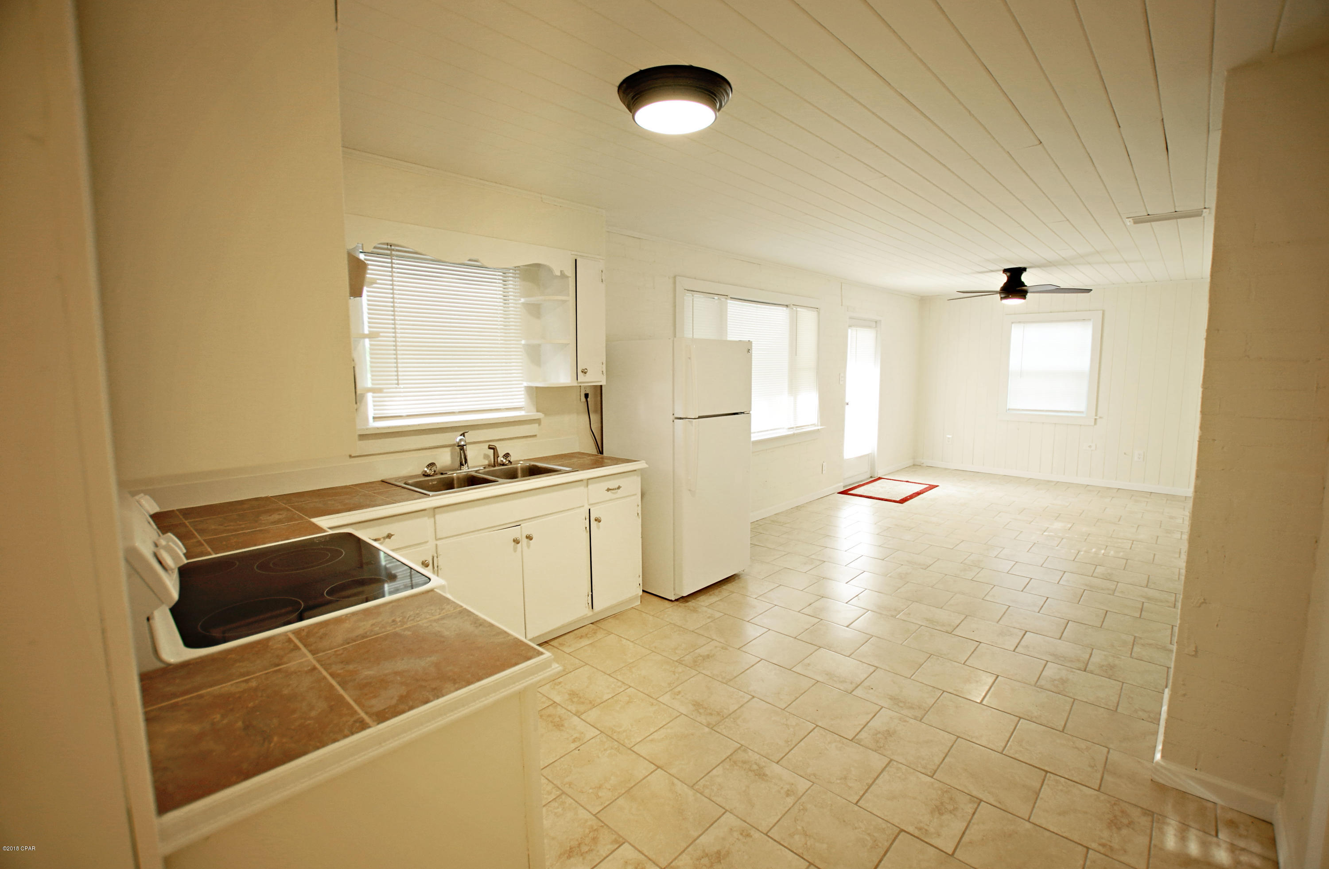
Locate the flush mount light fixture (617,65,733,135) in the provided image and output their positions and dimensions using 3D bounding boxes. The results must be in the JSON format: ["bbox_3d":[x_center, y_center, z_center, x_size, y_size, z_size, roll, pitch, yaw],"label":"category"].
[{"bbox_3d":[0.037,-1.109,1.871,0.383,0.100,0.383,-1,7,0],"label":"flush mount light fixture"}]

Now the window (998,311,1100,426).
[{"bbox_3d":[4.833,-0.839,6.963,1.015,1.378,0.080,6,10,43],"label":"window"}]

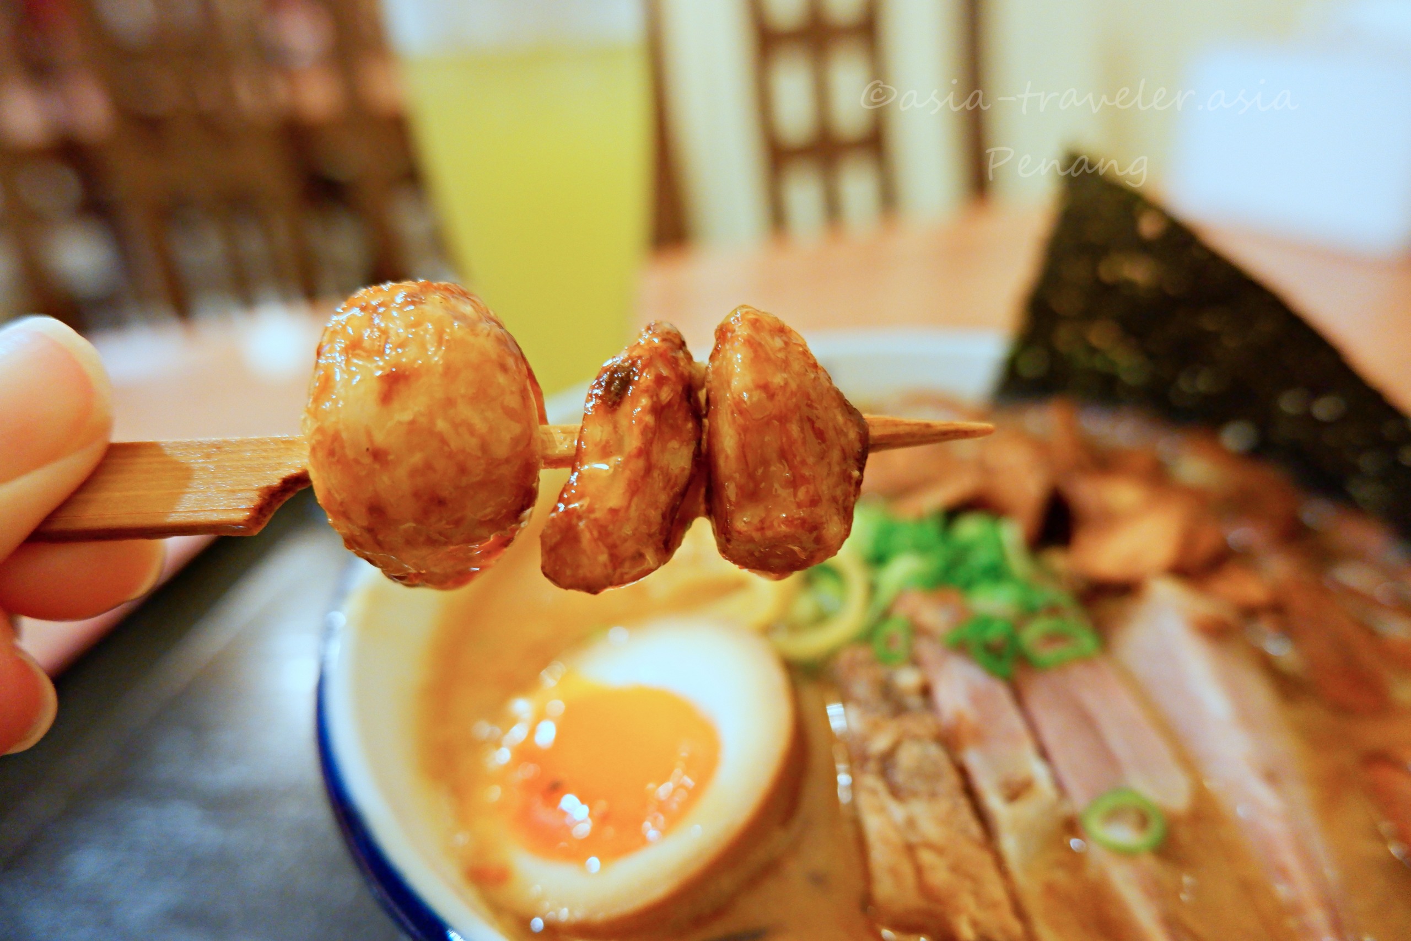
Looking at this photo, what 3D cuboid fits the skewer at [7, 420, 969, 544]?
[{"bbox_3d":[-0.028,0.001,0.091,0.116,0.003,0.010,-2,59,-1],"label":"skewer"}]

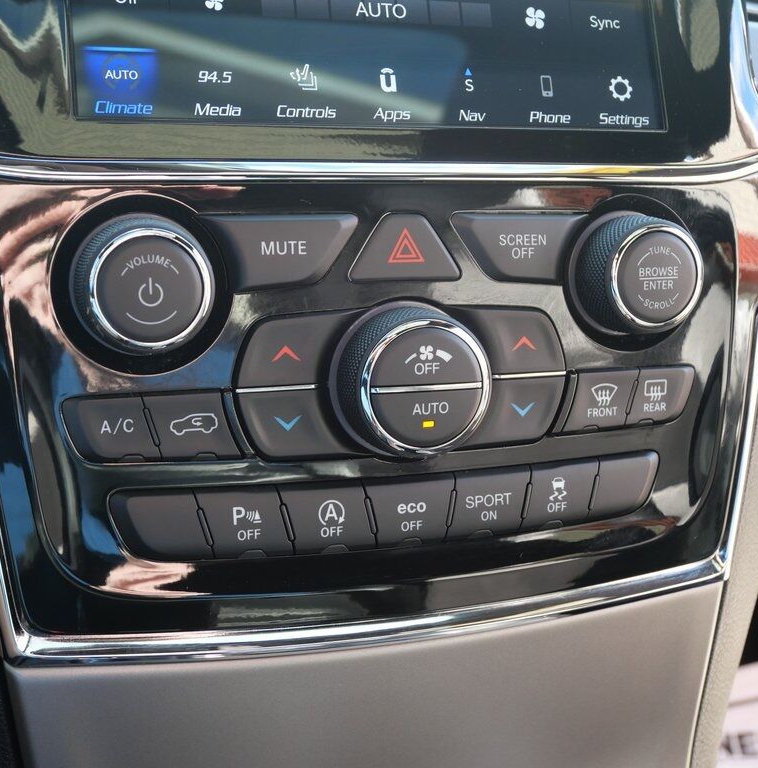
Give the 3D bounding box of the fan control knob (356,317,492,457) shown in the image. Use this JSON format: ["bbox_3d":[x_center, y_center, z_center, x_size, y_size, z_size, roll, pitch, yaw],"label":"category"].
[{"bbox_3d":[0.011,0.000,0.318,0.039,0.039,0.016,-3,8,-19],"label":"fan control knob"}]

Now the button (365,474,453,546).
[{"bbox_3d":[0.009,0.036,0.338,0.026,0.020,0.007,-3,5,-19],"label":"button"}]

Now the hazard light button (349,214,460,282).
[{"bbox_3d":[0.007,-0.038,0.329,0.033,0.018,0.007,-3,8,-19],"label":"hazard light button"}]

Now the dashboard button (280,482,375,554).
[{"bbox_3d":[-0.014,0.037,0.330,0.028,0.020,0.007,-3,5,-19],"label":"dashboard button"}]

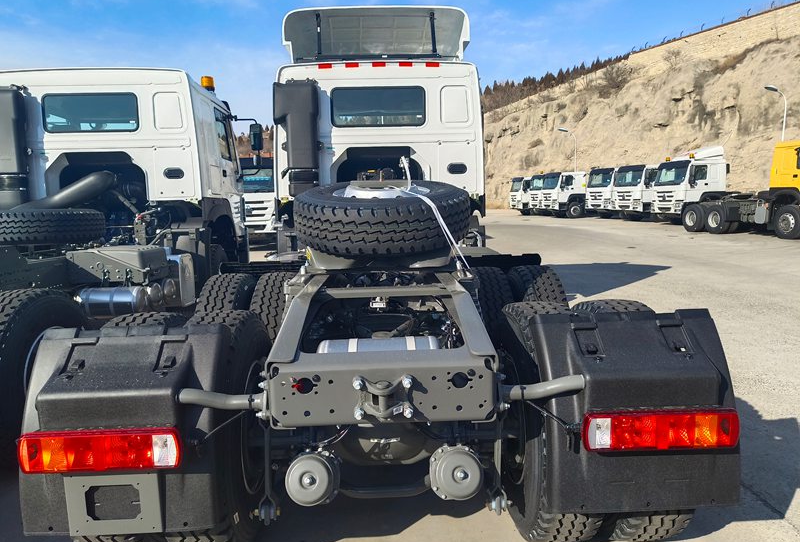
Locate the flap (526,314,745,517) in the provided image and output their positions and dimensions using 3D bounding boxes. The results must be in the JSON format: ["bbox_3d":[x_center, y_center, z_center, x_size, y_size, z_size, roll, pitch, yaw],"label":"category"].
[{"bbox_3d":[0.856,0.501,1.917,0.660,0.690,0.380,-1,8,-2],"label":"flap"}]

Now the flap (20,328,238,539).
[{"bbox_3d":[-0.963,0.548,1.865,0.660,0.690,0.380,-1,8,-2],"label":"flap"}]

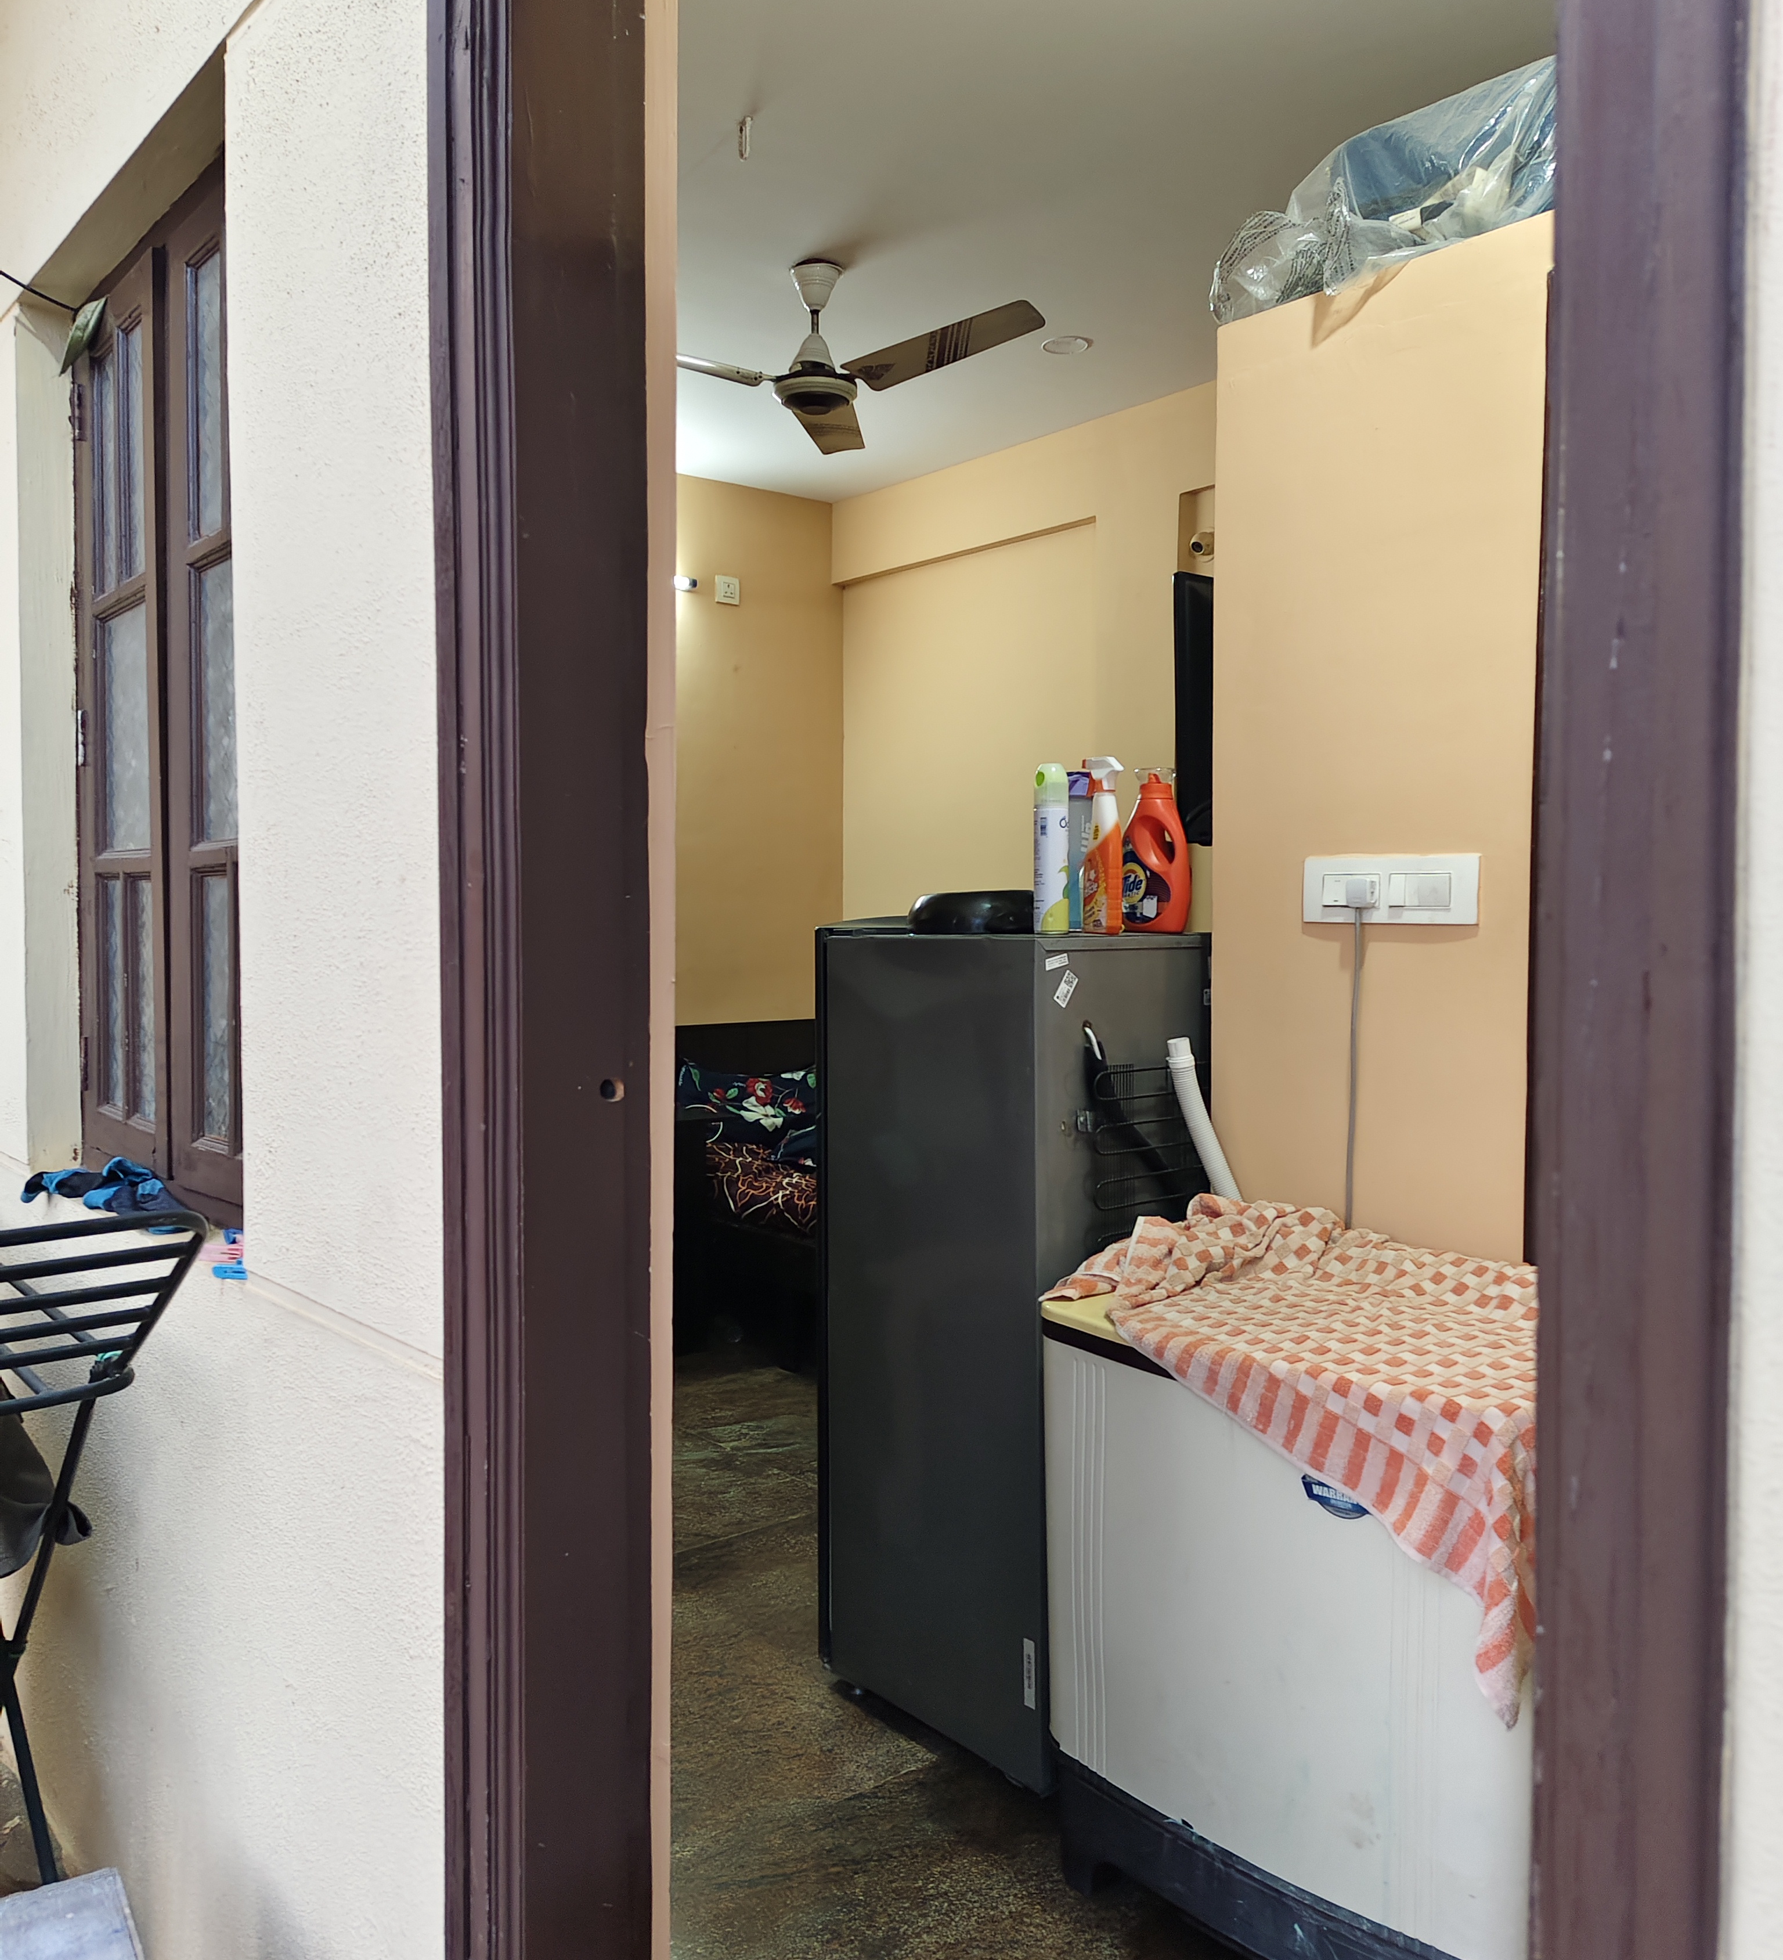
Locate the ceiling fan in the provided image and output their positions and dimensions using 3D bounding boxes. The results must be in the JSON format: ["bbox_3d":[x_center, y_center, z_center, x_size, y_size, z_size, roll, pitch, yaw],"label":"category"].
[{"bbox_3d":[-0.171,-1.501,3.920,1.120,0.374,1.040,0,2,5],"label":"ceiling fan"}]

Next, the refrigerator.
[{"bbox_3d":[0.266,0.541,2.665,0.540,1.230,0.564,-1,2,-38],"label":"refrigerator"}]

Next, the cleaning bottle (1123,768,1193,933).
[{"bbox_3d":[0.408,-0.192,2.537,0.108,0.248,0.068,1,2,28],"label":"cleaning bottle"}]

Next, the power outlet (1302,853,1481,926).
[{"bbox_3d":[0.656,-0.120,2.200,0.022,0.090,0.267,-1,2,-40],"label":"power outlet"}]

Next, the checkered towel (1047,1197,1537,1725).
[{"bbox_3d":[0.558,0.525,1.973,0.390,0.415,0.742,-1,2,-40],"label":"checkered towel"}]

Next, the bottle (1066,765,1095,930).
[{"bbox_3d":[0.285,-0.189,2.480,0.055,0.245,0.055,0,2,0],"label":"bottle"}]

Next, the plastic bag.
[{"bbox_3d":[0.765,-1.081,2.341,0.380,0.260,0.660,-1,2,-40],"label":"plastic bag"}]

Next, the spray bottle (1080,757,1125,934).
[{"bbox_3d":[0.311,-0.196,2.424,0.048,0.262,0.083,-1,2,-35],"label":"spray bottle"}]

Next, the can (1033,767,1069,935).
[{"bbox_3d":[0.231,-0.188,2.374,0.052,0.248,0.052,0,2,0],"label":"can"}]

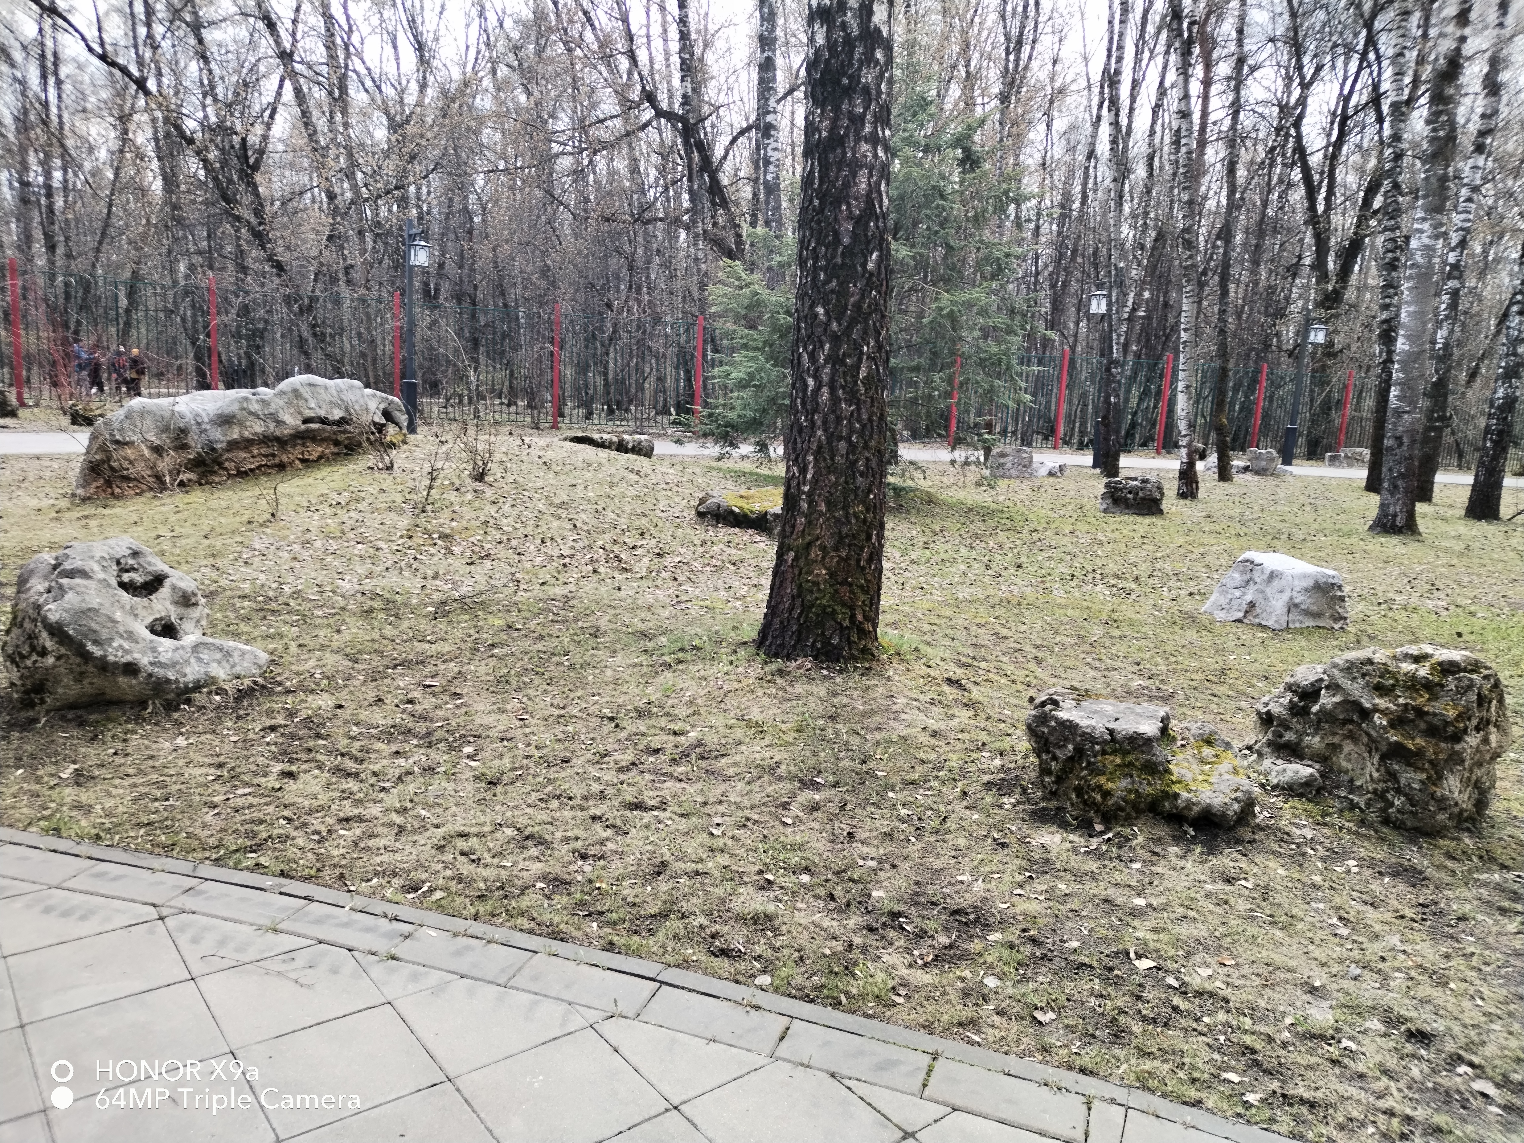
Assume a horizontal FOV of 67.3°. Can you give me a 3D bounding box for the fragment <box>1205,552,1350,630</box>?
[{"bbox_3d":[3.110,0.079,6.991,0.750,0.410,0.550,6,11,16],"label":"fragment"}]

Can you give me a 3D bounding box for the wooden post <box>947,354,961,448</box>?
[{"bbox_3d":[4.306,-4.025,25.794,0.115,2.381,0.115,-1,11,-22],"label":"wooden post"}]

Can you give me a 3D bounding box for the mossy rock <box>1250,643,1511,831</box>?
[{"bbox_3d":[2.058,0.551,3.868,0.703,0.546,0.562,6,11,14],"label":"mossy rock"}]

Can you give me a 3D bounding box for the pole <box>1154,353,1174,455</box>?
[{"bbox_3d":[9.867,-4.057,28.046,0.115,2.381,0.115,-1,11,-22],"label":"pole"}]

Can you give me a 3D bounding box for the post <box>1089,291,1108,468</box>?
[{"bbox_3d":[5.820,-3.434,19.711,0.330,3.280,0.620,-1,11,-19],"label":"post"}]

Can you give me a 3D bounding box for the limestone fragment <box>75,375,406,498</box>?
[{"bbox_3d":[-4.213,-1.197,9.508,0.850,0.800,2.750,11,14,37],"label":"limestone fragment"}]

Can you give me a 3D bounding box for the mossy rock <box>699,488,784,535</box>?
[{"bbox_3d":[0.054,-0.451,8.264,0.900,0.270,0.800,5,11,11],"label":"mossy rock"}]

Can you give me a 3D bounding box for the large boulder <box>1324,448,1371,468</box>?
[{"bbox_3d":[12.446,-2.454,24.354,0.880,0.420,0.600,7,12,19],"label":"large boulder"}]

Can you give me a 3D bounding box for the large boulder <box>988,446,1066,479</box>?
[{"bbox_3d":[4.014,-1.661,17.334,1.130,0.439,0.678,5,10,9],"label":"large boulder"}]

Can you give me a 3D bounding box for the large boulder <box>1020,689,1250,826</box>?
[{"bbox_3d":[1.187,0.563,3.682,0.620,0.320,0.460,4,11,7],"label":"large boulder"}]

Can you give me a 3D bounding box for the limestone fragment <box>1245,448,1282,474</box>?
[{"bbox_3d":[8.794,-1.951,20.108,0.540,0.450,0.450,7,12,19],"label":"limestone fragment"}]

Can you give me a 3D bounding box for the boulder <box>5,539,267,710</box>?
[{"bbox_3d":[-2.315,0.187,4.295,0.842,0.598,0.590,-1,11,-20],"label":"boulder"}]

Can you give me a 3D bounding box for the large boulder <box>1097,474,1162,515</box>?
[{"bbox_3d":[4.010,-0.840,12.447,0.660,0.390,0.500,6,11,14],"label":"large boulder"}]

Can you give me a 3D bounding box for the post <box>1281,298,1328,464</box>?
[{"bbox_3d":[10.629,-3.710,22.551,0.360,3.300,0.500,-4,13,-33],"label":"post"}]

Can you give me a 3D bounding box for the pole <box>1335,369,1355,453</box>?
[{"bbox_3d":[15.429,-4.093,30.298,0.115,2.381,0.115,-1,11,-22],"label":"pole"}]

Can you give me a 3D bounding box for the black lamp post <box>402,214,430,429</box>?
[{"bbox_3d":[-5.347,-3.770,17.743,0.330,3.280,0.620,-6,13,-39],"label":"black lamp post"}]

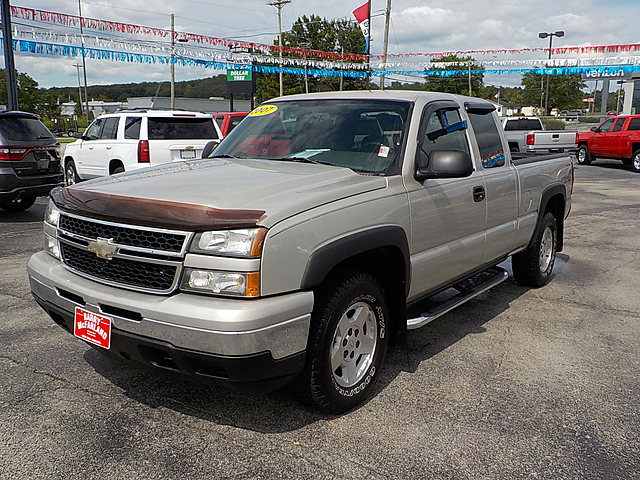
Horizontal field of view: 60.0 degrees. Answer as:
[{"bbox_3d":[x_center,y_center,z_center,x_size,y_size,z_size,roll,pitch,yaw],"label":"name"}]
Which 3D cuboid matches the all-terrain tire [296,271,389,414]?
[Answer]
[{"bbox_3d":[0.097,0.542,3.039,0.262,0.785,0.785,8,12,36],"label":"all-terrain tire"}]

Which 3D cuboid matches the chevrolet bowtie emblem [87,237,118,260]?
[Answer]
[{"bbox_3d":[-1.071,0.042,2.746,0.262,0.100,0.030,8,12,36],"label":"chevrolet bowtie emblem"}]

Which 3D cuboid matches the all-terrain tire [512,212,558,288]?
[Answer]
[{"bbox_3d":[2.294,0.088,5.912,0.262,0.785,0.785,8,12,36],"label":"all-terrain tire"}]

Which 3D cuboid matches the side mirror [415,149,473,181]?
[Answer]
[{"bbox_3d":[0.776,-0.466,3.446,0.305,0.180,0.170,8,12,36],"label":"side mirror"}]

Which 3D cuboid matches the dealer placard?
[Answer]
[{"bbox_3d":[-1.127,0.433,2.748,0.305,0.153,0.015,8,8,36],"label":"dealer placard"}]

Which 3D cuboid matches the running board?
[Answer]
[{"bbox_3d":[0.993,0.403,4.058,0.180,0.100,1.880,8,12,36],"label":"running board"}]

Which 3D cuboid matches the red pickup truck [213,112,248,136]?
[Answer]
[{"bbox_3d":[-2.100,-2.240,14.300,2.030,1.890,5.800,-7,12,-38],"label":"red pickup truck"}]

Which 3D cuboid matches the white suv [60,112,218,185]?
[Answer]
[{"bbox_3d":[-4.320,-2.010,13.000,2.045,1.890,5.180,-8,14,-40],"label":"white suv"}]

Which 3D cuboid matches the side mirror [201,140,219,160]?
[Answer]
[{"bbox_3d":[-0.849,-0.730,4.634,0.305,0.180,0.170,8,12,36],"label":"side mirror"}]

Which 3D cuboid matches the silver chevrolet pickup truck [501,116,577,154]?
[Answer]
[{"bbox_3d":[7.850,-3.930,22.300,2.030,1.880,5.840,-2,11,-9],"label":"silver chevrolet pickup truck"}]

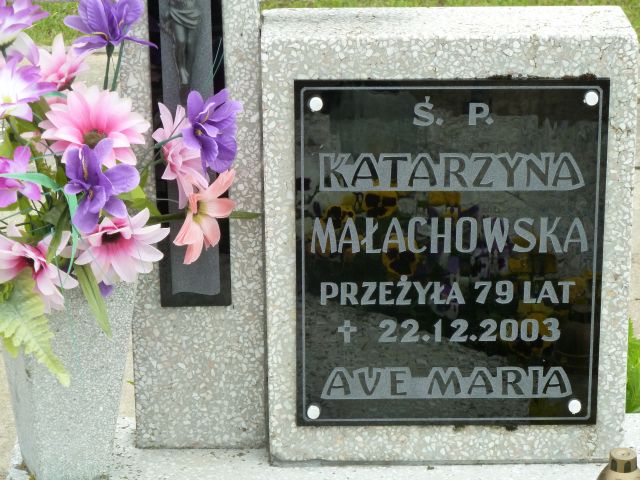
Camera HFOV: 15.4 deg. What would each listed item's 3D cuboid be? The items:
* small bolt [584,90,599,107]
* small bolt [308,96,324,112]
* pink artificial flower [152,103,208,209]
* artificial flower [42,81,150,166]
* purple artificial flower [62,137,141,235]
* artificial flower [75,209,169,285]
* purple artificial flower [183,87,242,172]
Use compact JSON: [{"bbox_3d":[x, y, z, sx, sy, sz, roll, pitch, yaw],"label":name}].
[{"bbox_3d":[0.289,-0.150,2.517,0.015,0.015,0.006,0,20,0],"label":"small bolt"},{"bbox_3d":[-0.004,-0.144,2.519,0.015,0.015,0.006,0,20,0],"label":"small bolt"},{"bbox_3d":[-0.148,-0.090,2.510,0.045,0.110,0.080,10,22,39],"label":"pink artificial flower"},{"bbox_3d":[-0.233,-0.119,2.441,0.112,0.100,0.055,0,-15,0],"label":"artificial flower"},{"bbox_3d":[-0.225,-0.056,2.442,0.082,0.100,0.065,-2,5,-5],"label":"purple artificial flower"},{"bbox_3d":[-0.208,0.007,2.481,0.100,0.088,0.055,-8,21,-21],"label":"artificial flower"},{"bbox_3d":[-0.113,-0.114,2.480,0.070,0.090,0.058,-19,19,-42],"label":"purple artificial flower"}]

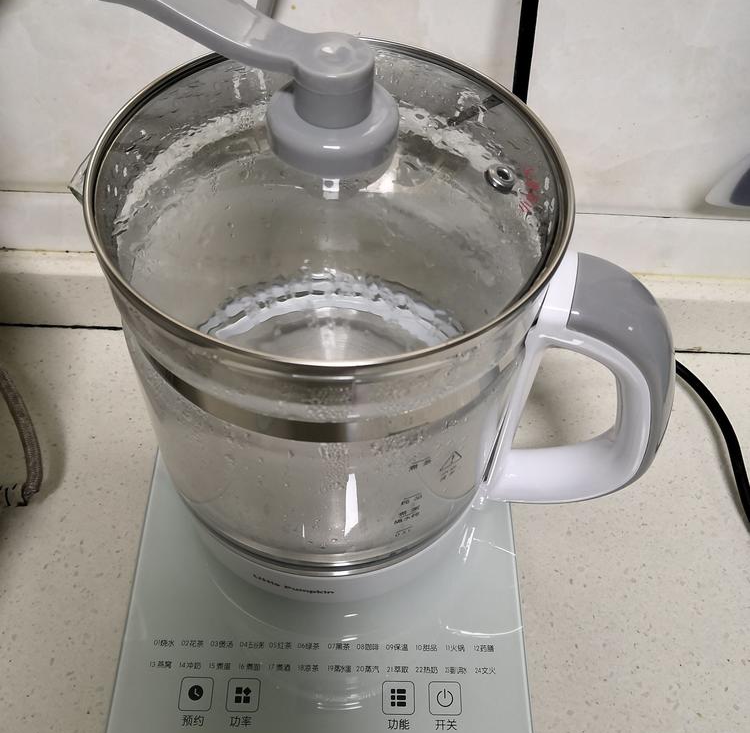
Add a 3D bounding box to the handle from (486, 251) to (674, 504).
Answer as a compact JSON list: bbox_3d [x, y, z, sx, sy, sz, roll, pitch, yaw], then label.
[{"bbox_3d":[0.085,0.016,0.315,0.062,0.141,0.035,17,56,9],"label":"handle"}]

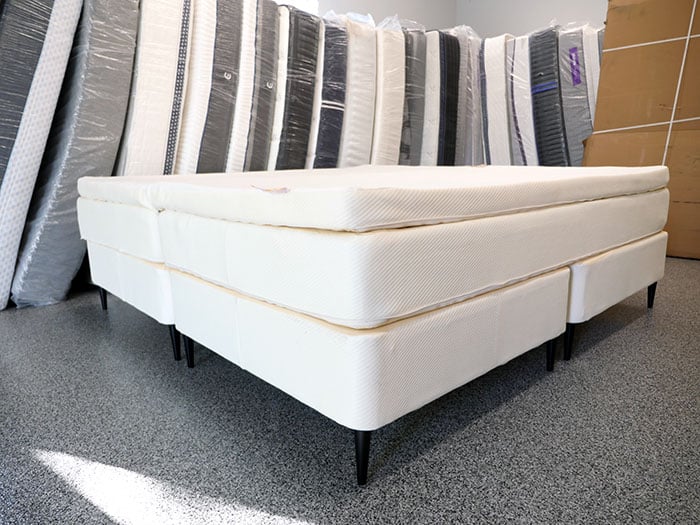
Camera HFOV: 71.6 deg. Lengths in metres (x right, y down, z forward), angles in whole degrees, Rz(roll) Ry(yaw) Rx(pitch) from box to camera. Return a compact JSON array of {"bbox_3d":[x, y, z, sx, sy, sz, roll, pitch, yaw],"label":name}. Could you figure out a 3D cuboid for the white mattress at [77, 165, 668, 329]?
[{"bbox_3d":[0.077,-0.282,2.312,2.000,0.286,2.040,-12,15,-41],"label":"white mattress"}]

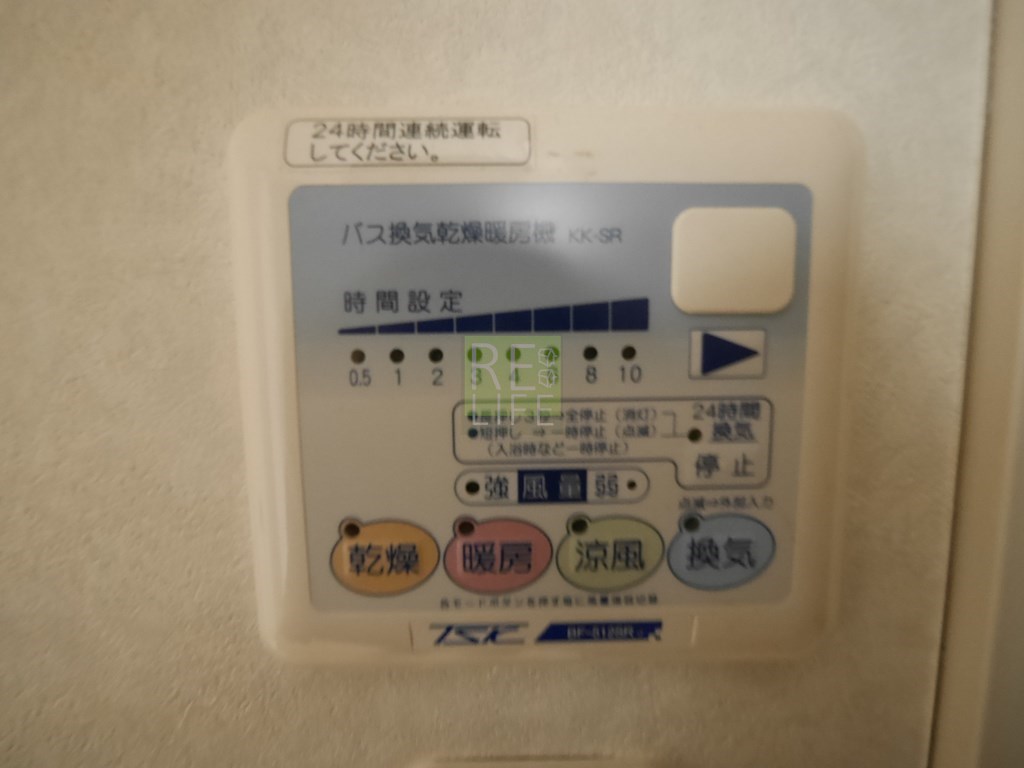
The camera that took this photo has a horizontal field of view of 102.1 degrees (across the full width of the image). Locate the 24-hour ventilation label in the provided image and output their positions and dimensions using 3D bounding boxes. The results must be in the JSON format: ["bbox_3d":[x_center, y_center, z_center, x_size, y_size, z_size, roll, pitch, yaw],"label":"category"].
[{"bbox_3d":[-0.021,-0.048,0.082,0.049,0.010,0.002,-1,-5,-1],"label":"24-hour ventilation label"}]

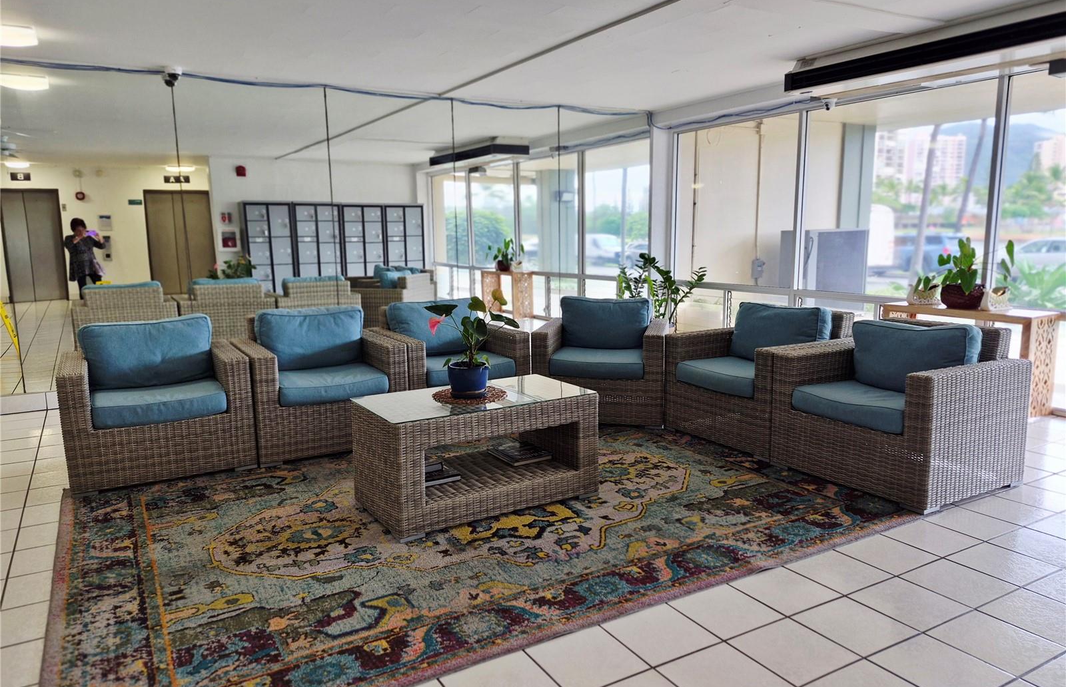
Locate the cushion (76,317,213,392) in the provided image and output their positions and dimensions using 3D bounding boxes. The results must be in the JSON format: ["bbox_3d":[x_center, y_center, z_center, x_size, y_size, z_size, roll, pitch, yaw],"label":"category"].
[{"bbox_3d":[-2.407,0.049,4.456,0.703,0.436,0.188,-5,0,-28],"label":"cushion"}]

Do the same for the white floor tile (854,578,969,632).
[{"bbox_3d":[1.386,0.961,2.611,0.302,0.012,0.302,-6,10,-29],"label":"white floor tile"}]

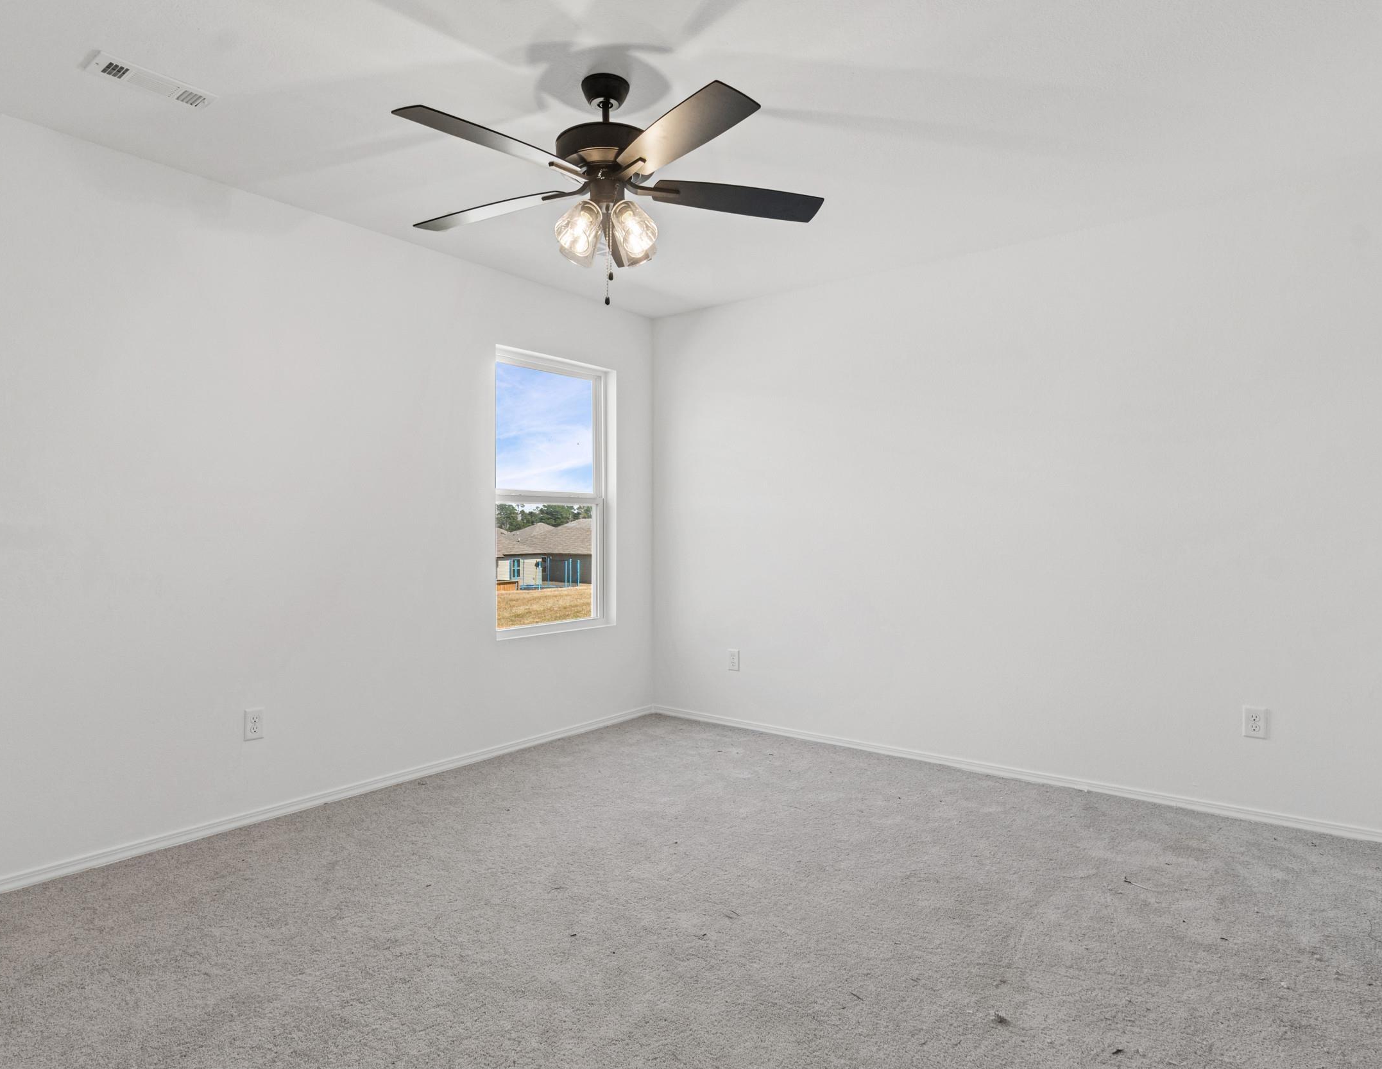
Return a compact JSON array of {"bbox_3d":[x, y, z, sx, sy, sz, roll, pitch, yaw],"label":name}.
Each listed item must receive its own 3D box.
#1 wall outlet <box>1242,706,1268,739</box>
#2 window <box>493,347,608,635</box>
[{"bbox_3d":[2.184,0.730,3.102,0.077,0.120,0.010,0,0,38],"label":"wall outlet"},{"bbox_3d":[-0.777,-0.211,4.418,0.080,1.490,0.875,0,0,38],"label":"window"}]

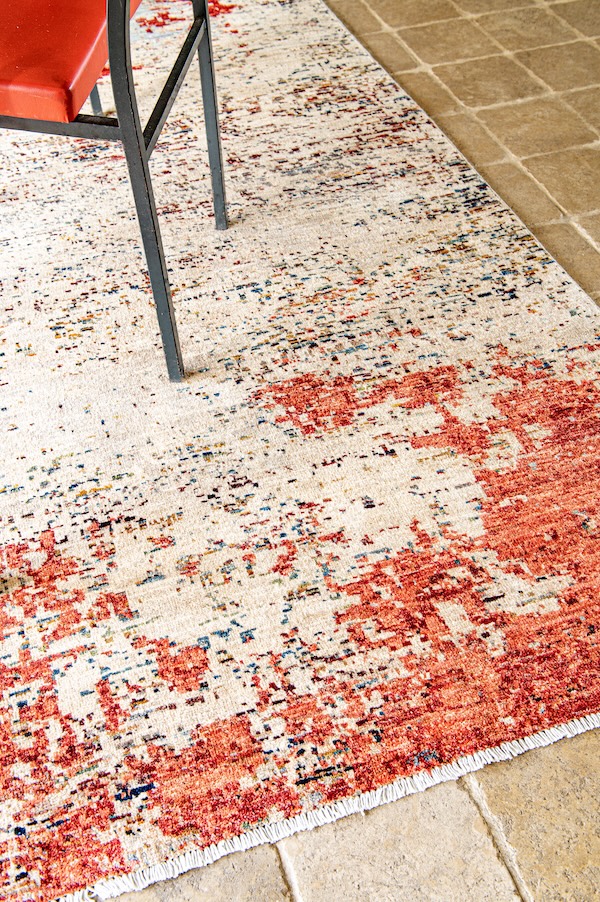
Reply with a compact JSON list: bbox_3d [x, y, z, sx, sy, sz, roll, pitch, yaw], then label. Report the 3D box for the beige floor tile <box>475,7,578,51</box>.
[{"bbox_3d":[0.566,-1.057,2.202,0.195,0.012,0.197,-15,51,-12],"label":"beige floor tile"}]

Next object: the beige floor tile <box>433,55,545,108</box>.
[{"bbox_3d":[0.435,-0.851,2.028,0.192,0.012,0.203,-15,51,-12],"label":"beige floor tile"}]

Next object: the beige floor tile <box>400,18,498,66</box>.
[{"bbox_3d":[0.365,-1.004,2.158,0.189,0.012,0.199,-15,51,-12],"label":"beige floor tile"}]

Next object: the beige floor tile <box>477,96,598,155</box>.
[{"bbox_3d":[0.509,-0.699,1.899,0.189,0.012,0.201,-15,51,-12],"label":"beige floor tile"}]

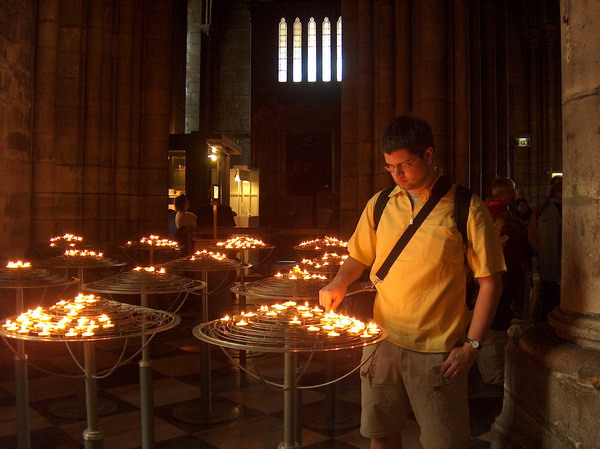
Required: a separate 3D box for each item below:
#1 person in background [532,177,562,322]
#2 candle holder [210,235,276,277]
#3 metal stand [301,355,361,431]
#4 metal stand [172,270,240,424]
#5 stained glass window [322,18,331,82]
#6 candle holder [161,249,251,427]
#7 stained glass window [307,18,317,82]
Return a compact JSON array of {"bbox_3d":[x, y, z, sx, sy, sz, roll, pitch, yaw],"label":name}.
[{"bbox_3d":[2.478,0.421,6.215,0.420,1.761,0.500,1,2,26],"label":"person in background"},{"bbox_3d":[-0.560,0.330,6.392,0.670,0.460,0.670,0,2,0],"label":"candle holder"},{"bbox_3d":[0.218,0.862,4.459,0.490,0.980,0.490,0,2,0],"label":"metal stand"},{"bbox_3d":[-0.667,0.834,4.580,0.490,1.030,0.490,0,2,0],"label":"metal stand"},{"bbox_3d":[1.115,-7.305,26.801,0.370,2.699,0.120,0,2,3],"label":"stained glass window"},{"bbox_3d":[-0.667,0.767,4.578,0.670,1.164,0.670,0,2,0],"label":"candle holder"},{"bbox_3d":[0.501,-7.305,26.801,0.370,2.699,0.120,0,2,3],"label":"stained glass window"}]

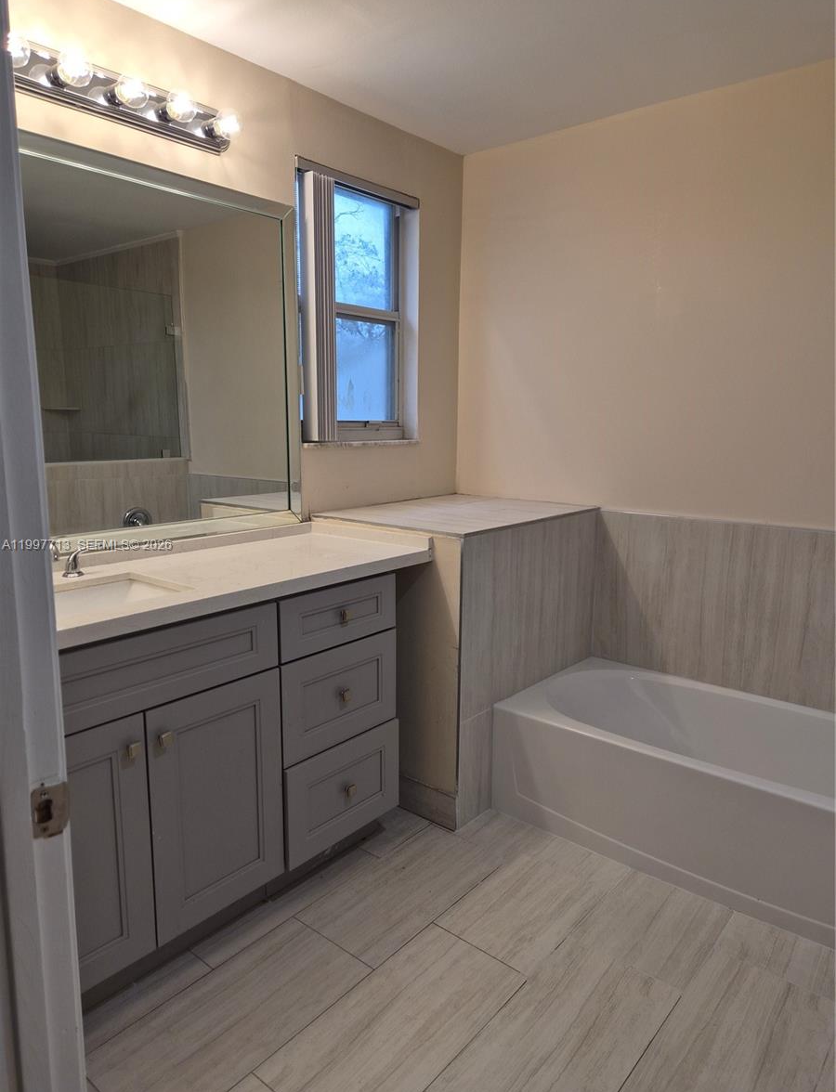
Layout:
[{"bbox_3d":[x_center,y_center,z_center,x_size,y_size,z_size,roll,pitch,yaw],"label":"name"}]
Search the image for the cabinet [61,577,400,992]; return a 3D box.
[{"bbox_3d":[-0.696,0.546,2.022,0.638,0.881,1.232,9,13,39],"label":"cabinet"}]

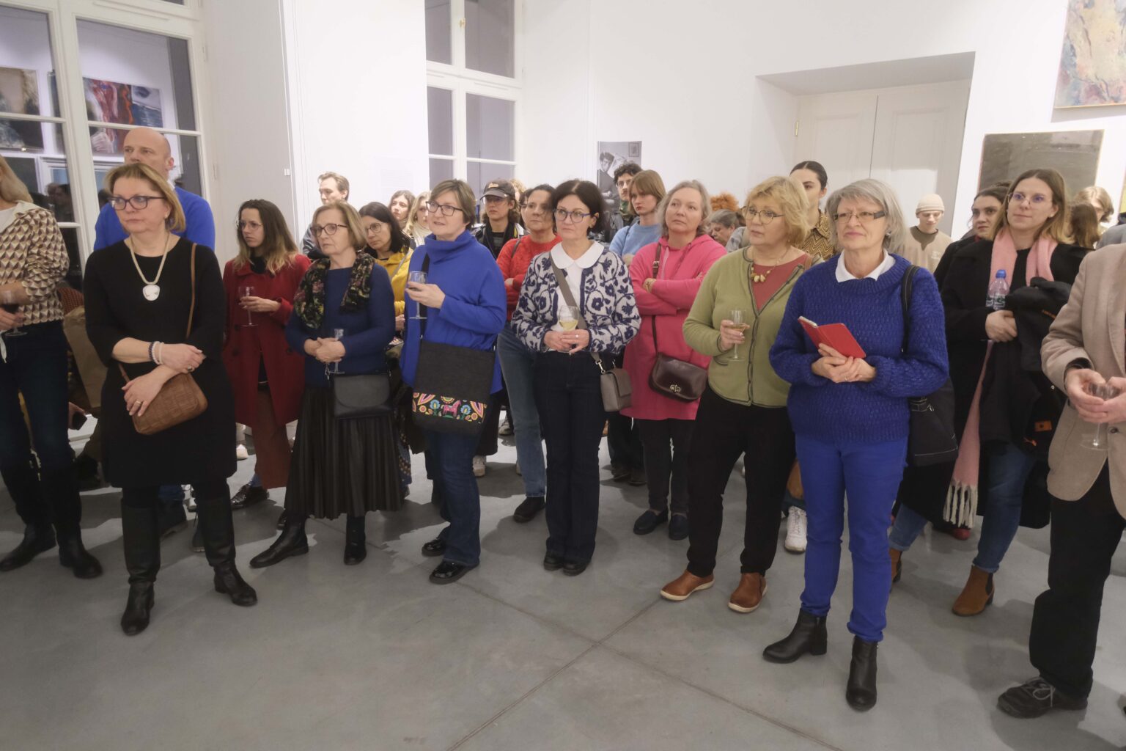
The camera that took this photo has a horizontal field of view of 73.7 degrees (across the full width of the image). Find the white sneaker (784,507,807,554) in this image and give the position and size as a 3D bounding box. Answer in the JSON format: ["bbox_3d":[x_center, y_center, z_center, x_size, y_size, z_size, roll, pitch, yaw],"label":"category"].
[{"bbox_3d":[1.134,0.746,3.622,0.105,0.120,0.285,5,14,16],"label":"white sneaker"}]

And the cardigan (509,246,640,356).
[{"bbox_3d":[0.054,-0.310,3.053,0.500,0.430,0.360,3,13,12],"label":"cardigan"}]

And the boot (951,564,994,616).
[{"bbox_3d":[1.654,0.865,3.024,0.250,0.160,0.095,-7,15,-32],"label":"boot"}]

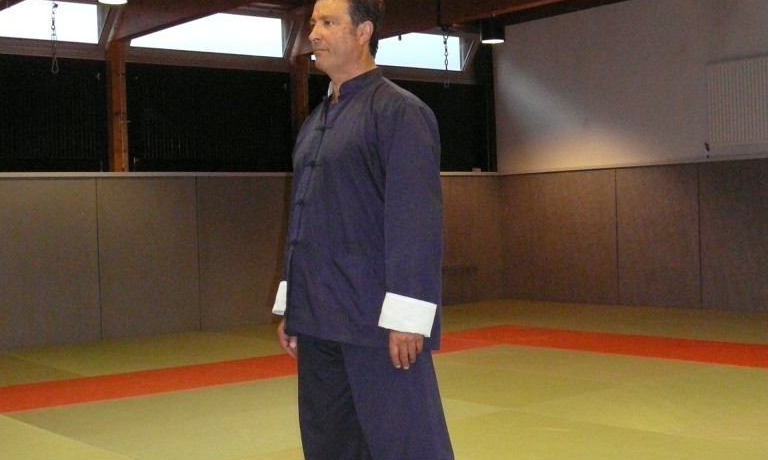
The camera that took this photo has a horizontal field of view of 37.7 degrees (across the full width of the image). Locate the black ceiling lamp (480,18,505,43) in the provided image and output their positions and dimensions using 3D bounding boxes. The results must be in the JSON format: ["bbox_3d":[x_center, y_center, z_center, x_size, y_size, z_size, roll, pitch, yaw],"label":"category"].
[{"bbox_3d":[1.077,-1.964,11.119,0.228,0.205,0.228,-2,1,0],"label":"black ceiling lamp"}]

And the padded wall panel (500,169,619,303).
[{"bbox_3d":[1.899,0.082,12.328,0.070,1.430,1.701,-2,1,-39],"label":"padded wall panel"}]

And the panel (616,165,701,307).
[{"bbox_3d":[2.755,0.068,11.270,0.070,1.430,1.022,-2,1,-39],"label":"panel"}]

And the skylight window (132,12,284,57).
[{"bbox_3d":[-1.667,-1.877,10.704,1.700,0.400,0.080,-2,1,-39],"label":"skylight window"}]

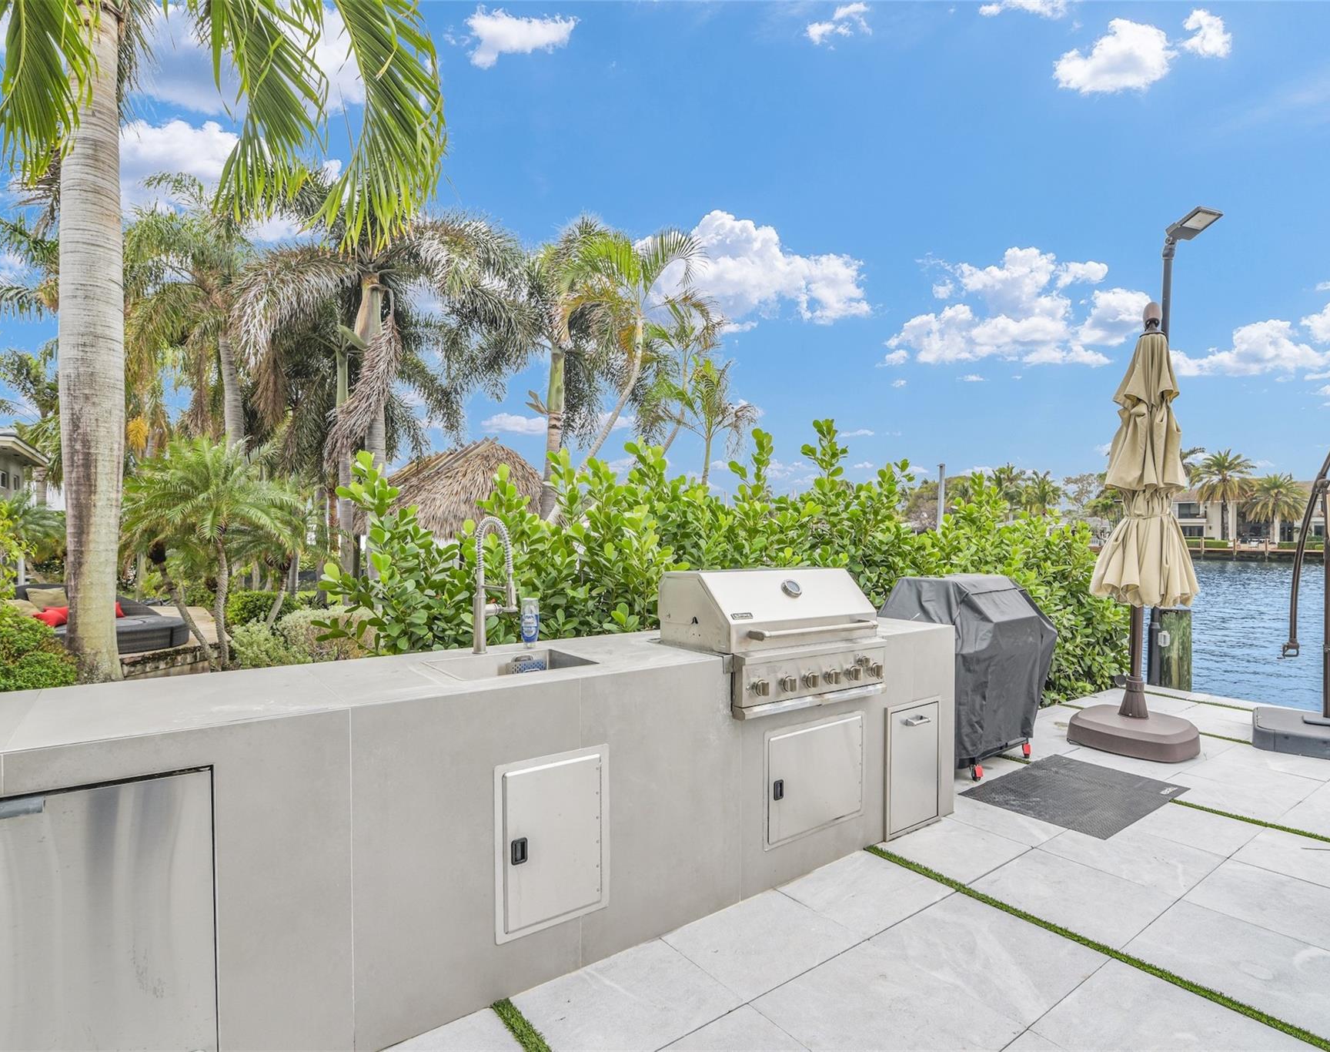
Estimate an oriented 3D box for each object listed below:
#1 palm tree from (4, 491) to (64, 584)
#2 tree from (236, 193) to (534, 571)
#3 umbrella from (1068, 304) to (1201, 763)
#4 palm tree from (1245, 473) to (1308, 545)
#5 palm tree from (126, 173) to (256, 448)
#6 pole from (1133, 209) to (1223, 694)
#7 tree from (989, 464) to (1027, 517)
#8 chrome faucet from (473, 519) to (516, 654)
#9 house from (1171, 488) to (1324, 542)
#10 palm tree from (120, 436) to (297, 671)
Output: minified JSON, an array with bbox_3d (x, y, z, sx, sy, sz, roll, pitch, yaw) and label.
[{"bbox_3d":[-9.424,0.378,10.500,1.400,1.840,1.400,1,-1,-42],"label":"palm tree"},{"bbox_3d":[-4.200,-1.700,10.500,4.500,6.600,4.500,0,-1,0],"label":"tree"},{"bbox_3d":[3.440,-0.030,5.060,0.770,3.130,0.720,0,-1,43],"label":"umbrella"},{"bbox_3d":[68.017,-1.880,78.000,5.500,8.160,5.500,0,-1,41],"label":"palm tree"},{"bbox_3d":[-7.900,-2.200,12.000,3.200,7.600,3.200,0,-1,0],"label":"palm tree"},{"bbox_3d":[5.060,-0.720,6.930,0.400,4.850,0.550,0,-1,-27],"label":"pole"},{"bbox_3d":[41.618,-2.670,85.000,4.100,9.740,4.100,0,-1,26],"label":"tree"},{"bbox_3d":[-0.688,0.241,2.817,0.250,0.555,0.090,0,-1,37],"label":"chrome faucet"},{"bbox_3d":[71.300,-1.500,83.600,12.000,7.600,17.000,1,-1,-36],"label":"house"},{"bbox_3d":[-5.160,0.350,8.000,2.050,2.700,2.050,0,-1,0],"label":"palm tree"}]

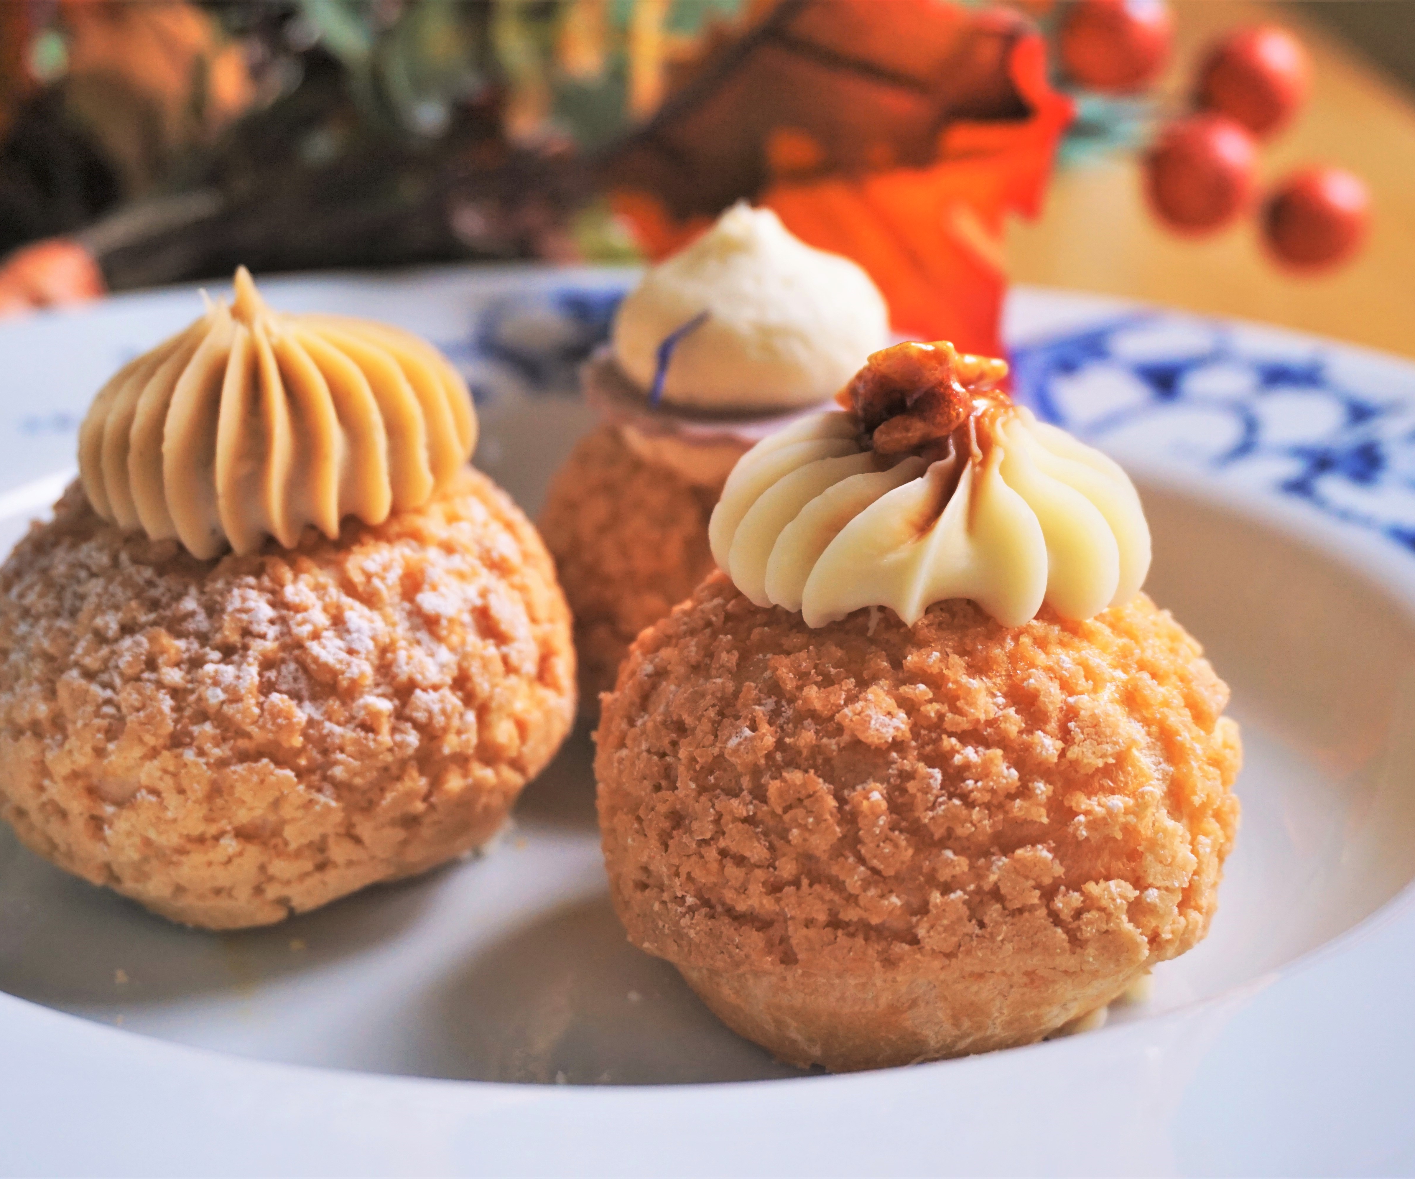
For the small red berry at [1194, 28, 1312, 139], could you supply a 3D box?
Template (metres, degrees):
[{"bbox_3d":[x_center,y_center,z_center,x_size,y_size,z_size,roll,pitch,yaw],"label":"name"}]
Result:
[{"bbox_3d":[0.094,-0.087,0.415,0.019,0.019,0.019,1,20,0],"label":"small red berry"}]

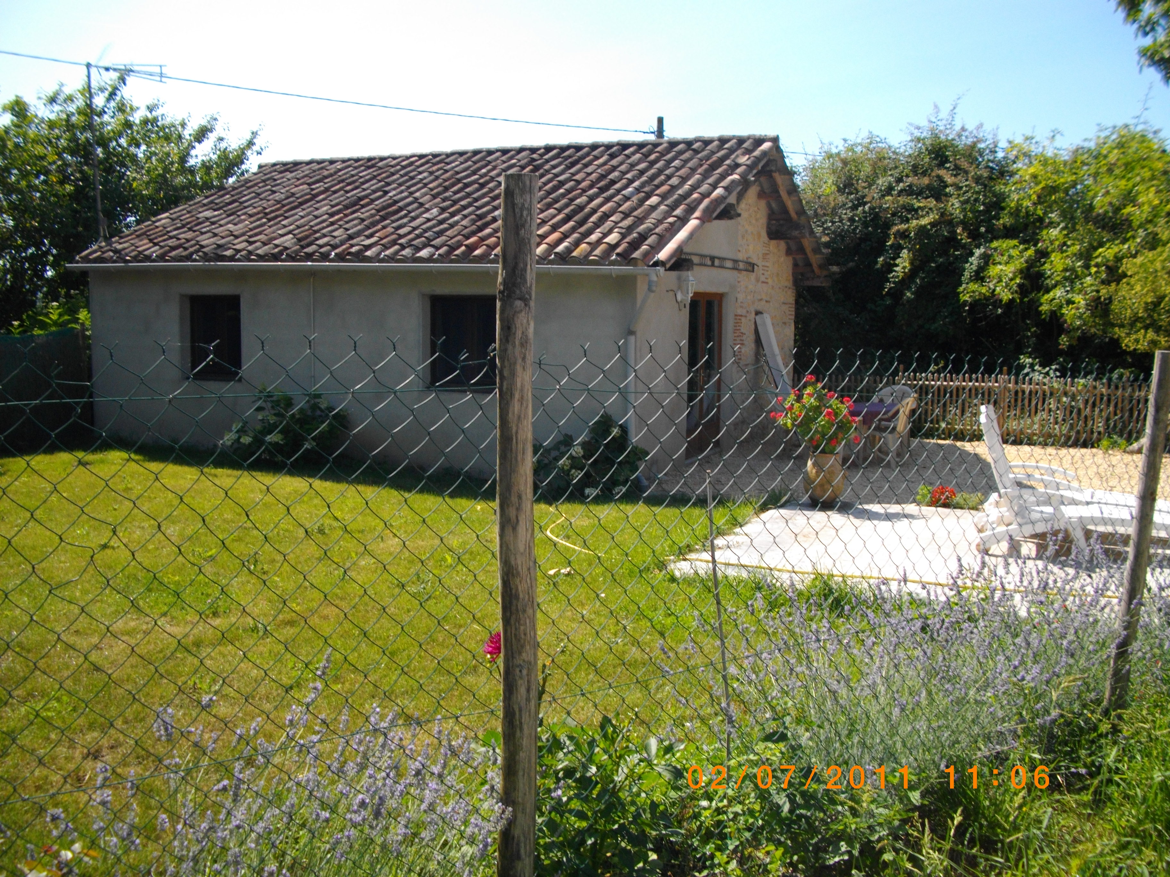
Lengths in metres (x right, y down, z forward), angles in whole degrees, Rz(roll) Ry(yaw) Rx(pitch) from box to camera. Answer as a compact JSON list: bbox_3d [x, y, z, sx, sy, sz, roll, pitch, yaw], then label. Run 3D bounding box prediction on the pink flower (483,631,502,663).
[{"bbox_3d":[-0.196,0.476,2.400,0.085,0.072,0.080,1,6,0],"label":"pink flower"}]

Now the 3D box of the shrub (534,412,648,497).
[{"bbox_3d":[0.033,0.183,10.771,1.200,0.860,0.900,3,7,22],"label":"shrub"}]

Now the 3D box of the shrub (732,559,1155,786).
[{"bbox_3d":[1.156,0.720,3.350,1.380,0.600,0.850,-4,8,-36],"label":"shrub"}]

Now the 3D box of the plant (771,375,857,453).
[{"bbox_3d":[2.198,-0.249,10.020,0.820,0.750,0.800,1,6,0],"label":"plant"}]

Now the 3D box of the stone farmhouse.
[{"bbox_3d":[-1.336,-2.073,15.225,8.250,4.140,7.500,3,7,22],"label":"stone farmhouse"}]

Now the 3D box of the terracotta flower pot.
[{"bbox_3d":[2.289,0.339,10.089,0.390,0.530,0.390,1,6,0],"label":"terracotta flower pot"}]

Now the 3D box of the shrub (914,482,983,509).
[{"bbox_3d":[3.410,0.512,9.989,0.660,0.260,0.360,1,6,0],"label":"shrub"}]

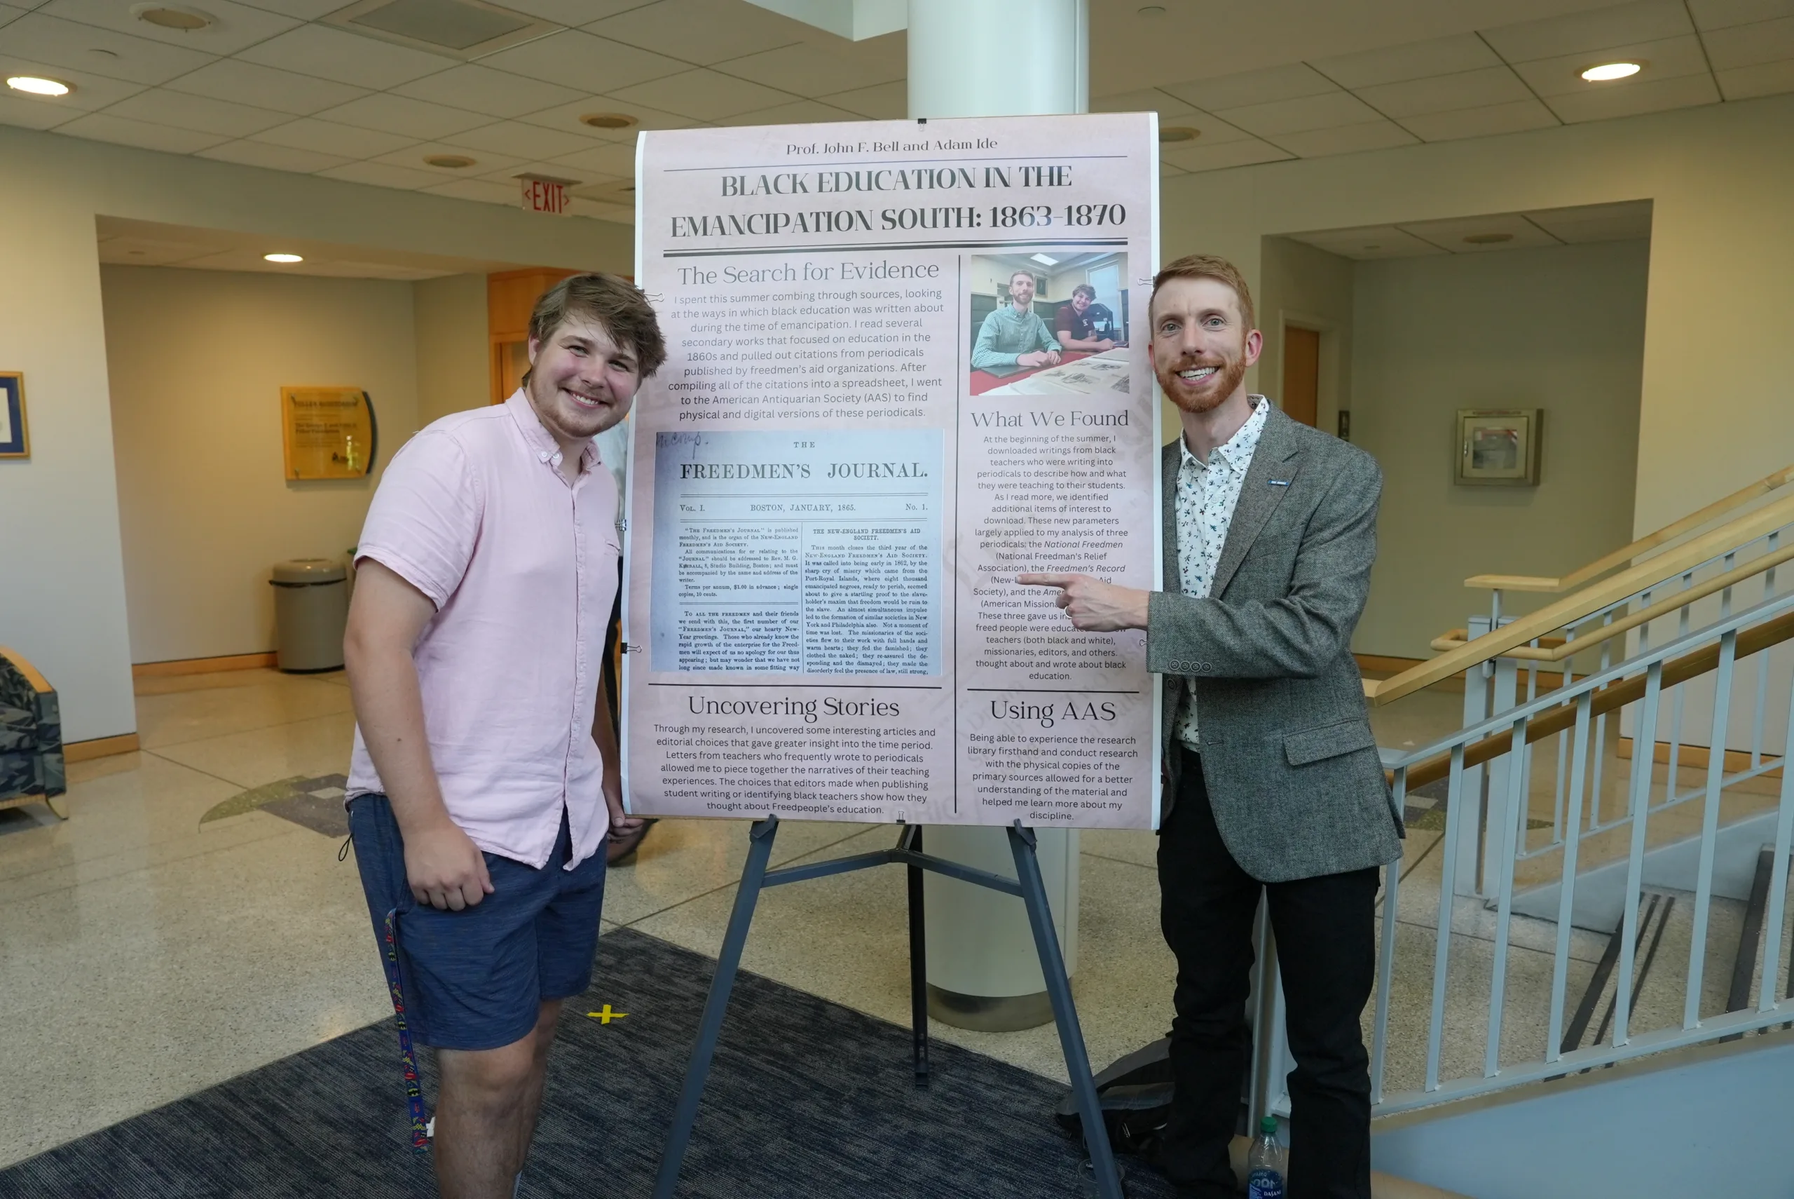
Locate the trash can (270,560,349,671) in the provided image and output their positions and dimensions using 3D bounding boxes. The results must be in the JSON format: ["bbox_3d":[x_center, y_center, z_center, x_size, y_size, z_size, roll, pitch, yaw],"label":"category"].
[{"bbox_3d":[-3.900,0.100,8.000,0.450,0.730,0.450,-4,8,-26],"label":"trash can"}]

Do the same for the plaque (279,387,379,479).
[{"bbox_3d":[-3.810,-1.118,8.070,0.565,0.605,0.050,-5,9,-28],"label":"plaque"}]

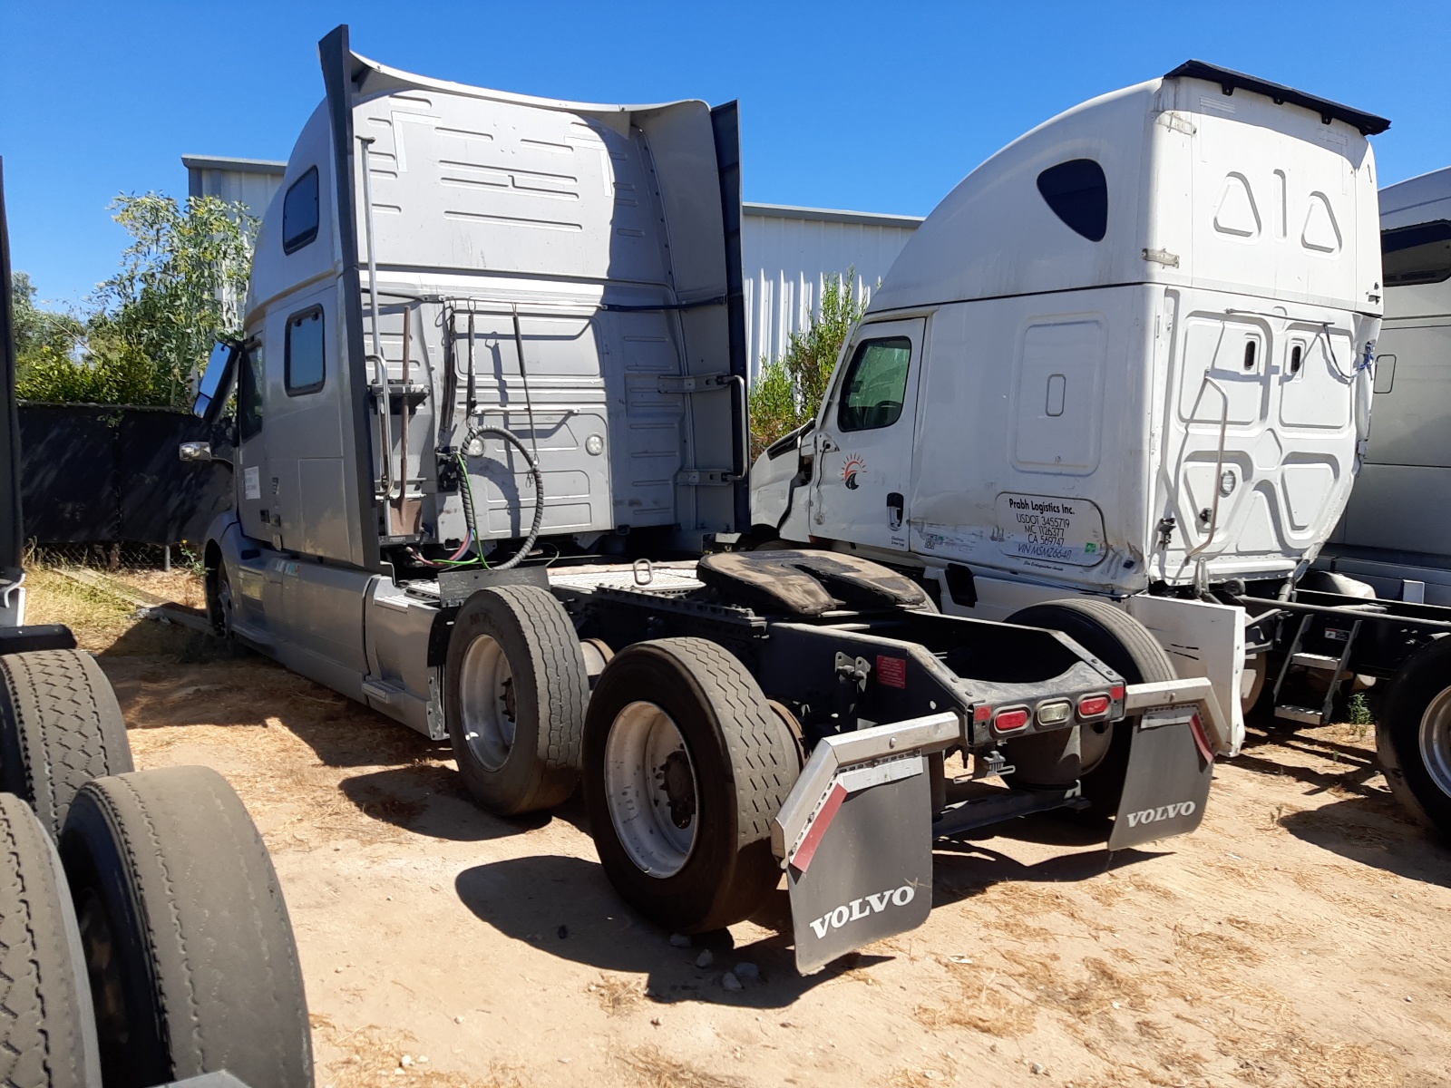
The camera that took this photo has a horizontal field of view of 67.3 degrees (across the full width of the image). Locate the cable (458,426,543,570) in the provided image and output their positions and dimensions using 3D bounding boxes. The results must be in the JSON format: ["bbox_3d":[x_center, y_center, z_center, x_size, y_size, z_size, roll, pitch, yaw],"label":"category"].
[{"bbox_3d":[-1.362,-0.275,6.662,0.527,0.878,0.200,-2,6,-36],"label":"cable"}]

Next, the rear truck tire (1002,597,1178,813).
[{"bbox_3d":[1.592,0.747,4.987,0.290,0.990,0.990,-2,6,-36],"label":"rear truck tire"}]

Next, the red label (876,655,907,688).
[{"bbox_3d":[0.580,0.450,3.815,0.004,0.099,0.140,-1,6,-36],"label":"red label"}]

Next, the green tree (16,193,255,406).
[{"bbox_3d":[-7.100,-1.963,13.100,3.000,4.400,2.600,0,5,-17],"label":"green tree"}]

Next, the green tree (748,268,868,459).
[{"bbox_3d":[1.200,-1.639,14.218,2.300,4.000,1.900,2,5,0],"label":"green tree"}]

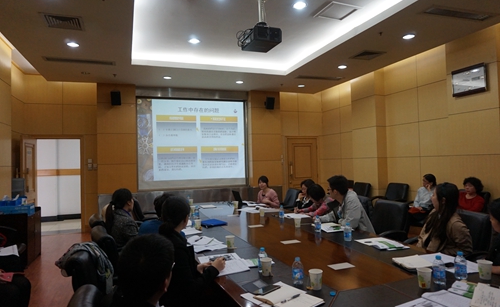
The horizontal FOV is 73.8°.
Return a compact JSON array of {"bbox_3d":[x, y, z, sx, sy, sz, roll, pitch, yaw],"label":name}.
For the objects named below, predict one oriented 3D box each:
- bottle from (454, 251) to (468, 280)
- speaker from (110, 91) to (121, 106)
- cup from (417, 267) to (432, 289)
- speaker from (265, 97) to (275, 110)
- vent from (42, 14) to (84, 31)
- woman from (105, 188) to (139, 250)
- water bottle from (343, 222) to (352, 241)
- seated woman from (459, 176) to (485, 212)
[{"bbox_3d":[1.237,0.649,1.950,0.065,0.163,0.065,-1,-1,-20],"label":"bottle"},{"bbox_3d":[-2.895,-1.185,7.216,0.180,0.280,0.180,-1,6,-17],"label":"speaker"},{"bbox_3d":[0.961,0.688,1.828,0.076,0.096,0.076,-2,-1,0],"label":"cup"},{"bbox_3d":[0.530,-1.265,8.483,0.180,0.280,0.180,-1,6,-20],"label":"speaker"},{"bbox_3d":[-2.400,-1.695,4.308,0.460,0.030,0.460,-1,-1,-20],"label":"vent"},{"bbox_3d":[-1.118,0.972,3.458,0.780,1.240,0.520,0,-2,-44],"label":"woman"},{"bbox_3d":[0.866,0.694,2.938,0.063,0.151,0.063,-1,-1,-20],"label":"water bottle"},{"bbox_3d":[2.686,0.906,4.146,0.780,1.190,0.550,-1,-2,-29],"label":"seated woman"}]

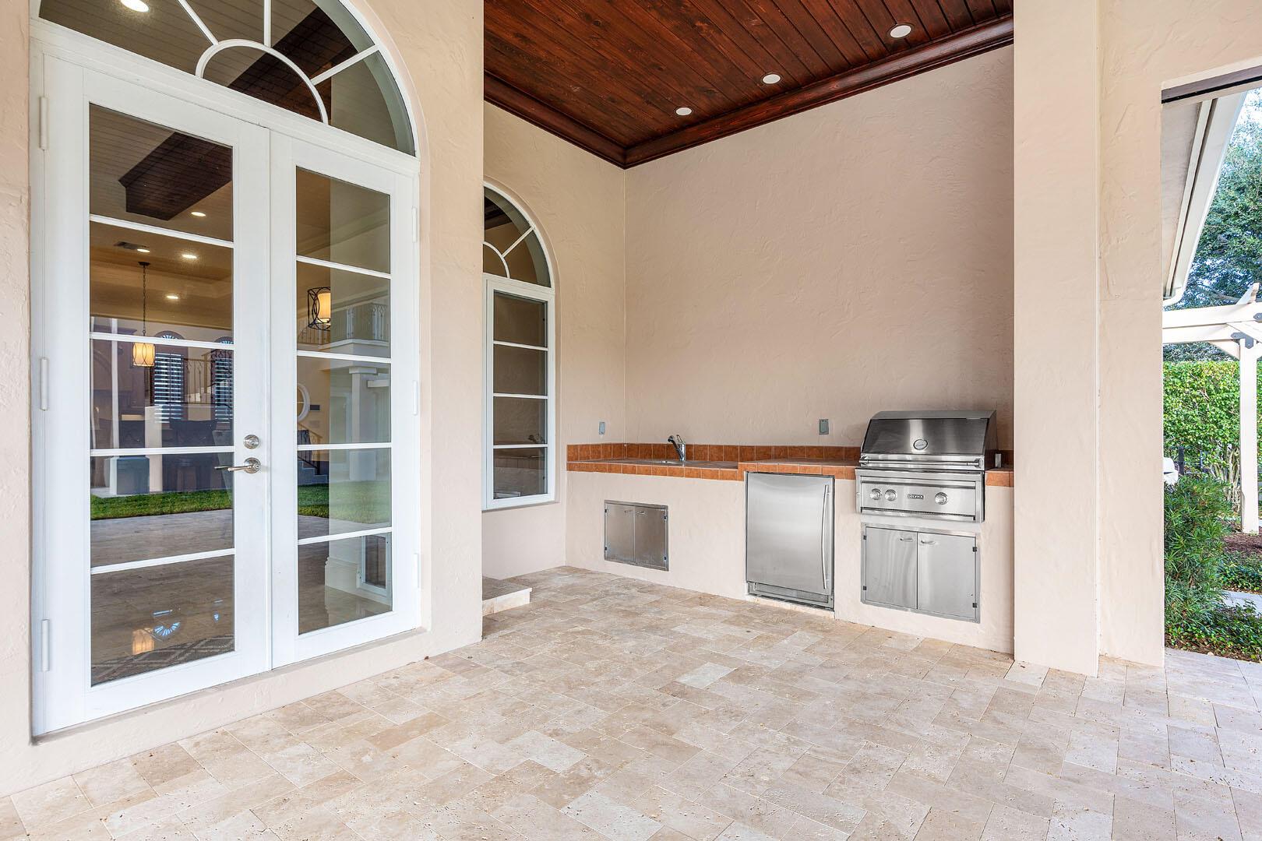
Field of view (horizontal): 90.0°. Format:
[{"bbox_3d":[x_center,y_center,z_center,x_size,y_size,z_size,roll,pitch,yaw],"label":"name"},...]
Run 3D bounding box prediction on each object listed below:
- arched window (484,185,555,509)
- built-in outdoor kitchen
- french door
[{"bbox_3d":[-1.194,-0.590,4.969,0.120,2.593,1.576,0,0,39],"label":"arched window"},{"bbox_3d":[0.996,0.603,4.751,3.380,1.317,0.859,0,0,39],"label":"built-in outdoor kitchen"},{"bbox_3d":[-1.675,-0.089,2.871,0.120,2.422,1.543,0,0,39],"label":"french door"}]

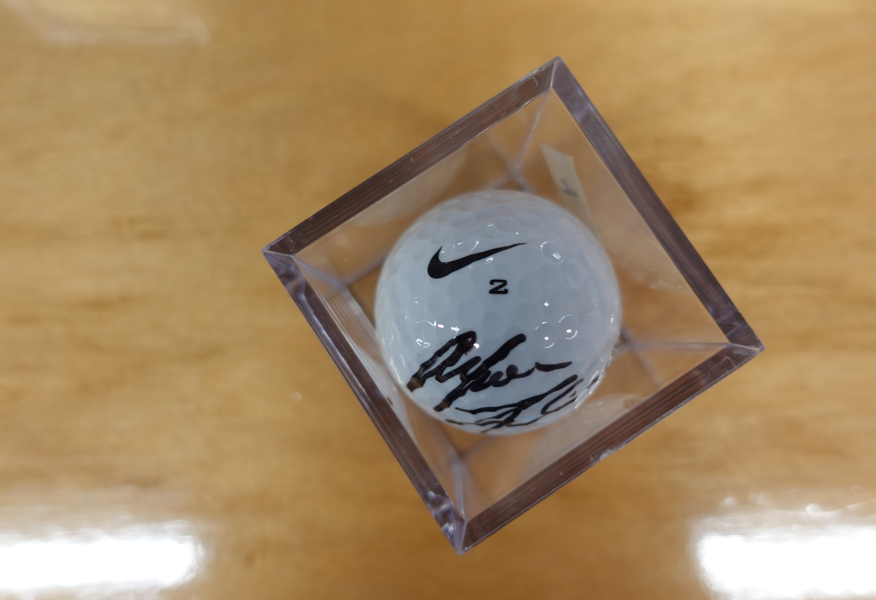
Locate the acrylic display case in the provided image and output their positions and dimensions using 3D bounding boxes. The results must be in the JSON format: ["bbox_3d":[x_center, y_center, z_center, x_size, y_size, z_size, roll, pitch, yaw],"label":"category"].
[{"bbox_3d":[0.010,0.001,0.108,0.050,0.049,0.050,-34,87,-1],"label":"acrylic display case"}]

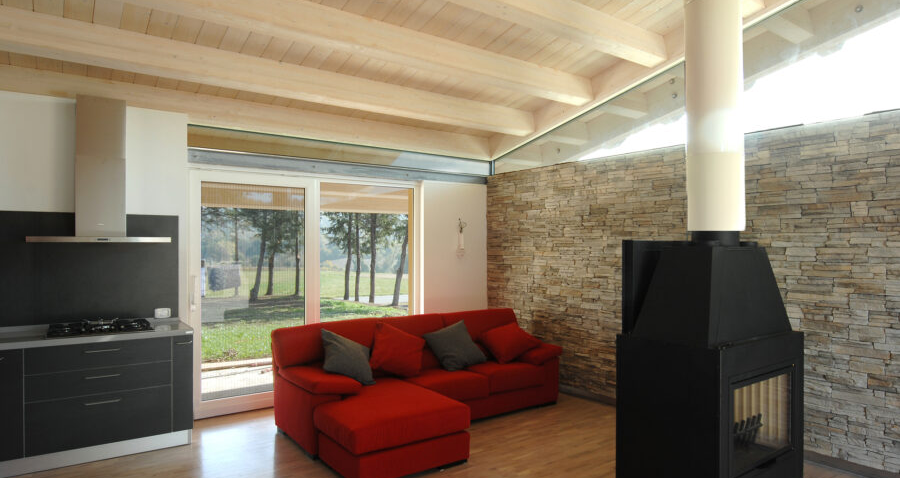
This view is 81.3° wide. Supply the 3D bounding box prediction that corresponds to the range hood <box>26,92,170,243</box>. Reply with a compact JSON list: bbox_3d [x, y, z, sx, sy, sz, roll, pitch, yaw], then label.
[{"bbox_3d":[-2.737,-0.532,4.144,0.900,1.121,0.520,0,-1,-34],"label":"range hood"}]

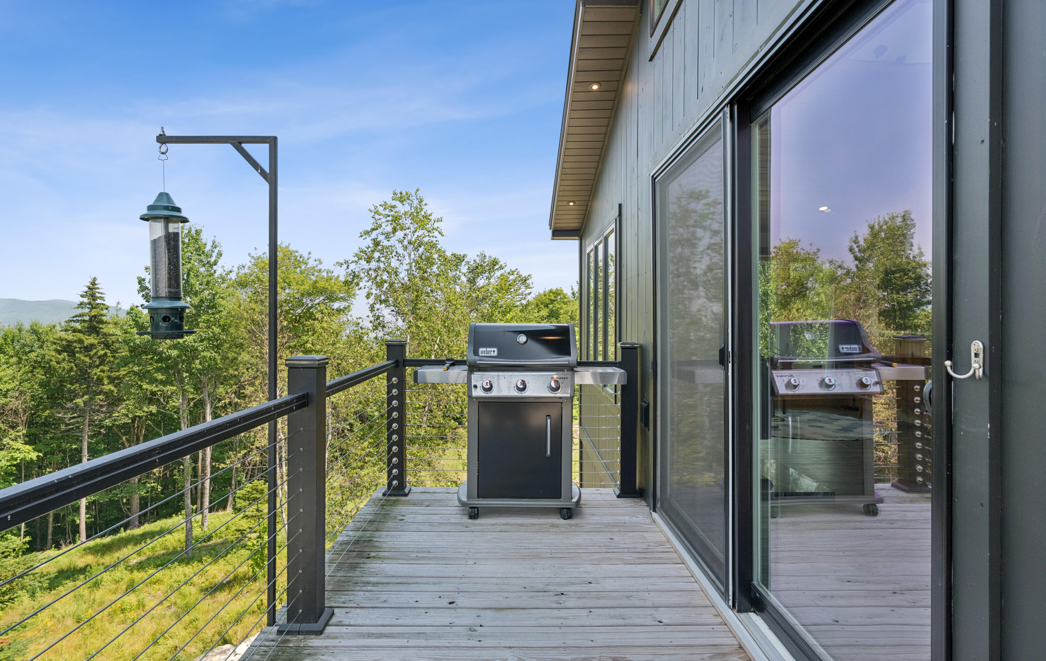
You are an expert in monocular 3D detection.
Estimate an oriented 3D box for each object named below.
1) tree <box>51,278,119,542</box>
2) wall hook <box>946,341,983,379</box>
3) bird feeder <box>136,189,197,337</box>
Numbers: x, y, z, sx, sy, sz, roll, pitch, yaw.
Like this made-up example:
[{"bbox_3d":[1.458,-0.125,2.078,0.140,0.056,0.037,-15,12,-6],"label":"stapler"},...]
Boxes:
[{"bbox_3d":[-12.800,2.330,17.000,2.200,7.800,2.200,0,1,-1],"label":"tree"},{"bbox_3d":[0.808,0.054,1.060,0.040,0.071,0.068,0,1,-1],"label":"wall hook"},{"bbox_3d":[-1.391,-0.254,2.270,0.235,0.572,0.235,0,1,-1],"label":"bird feeder"}]

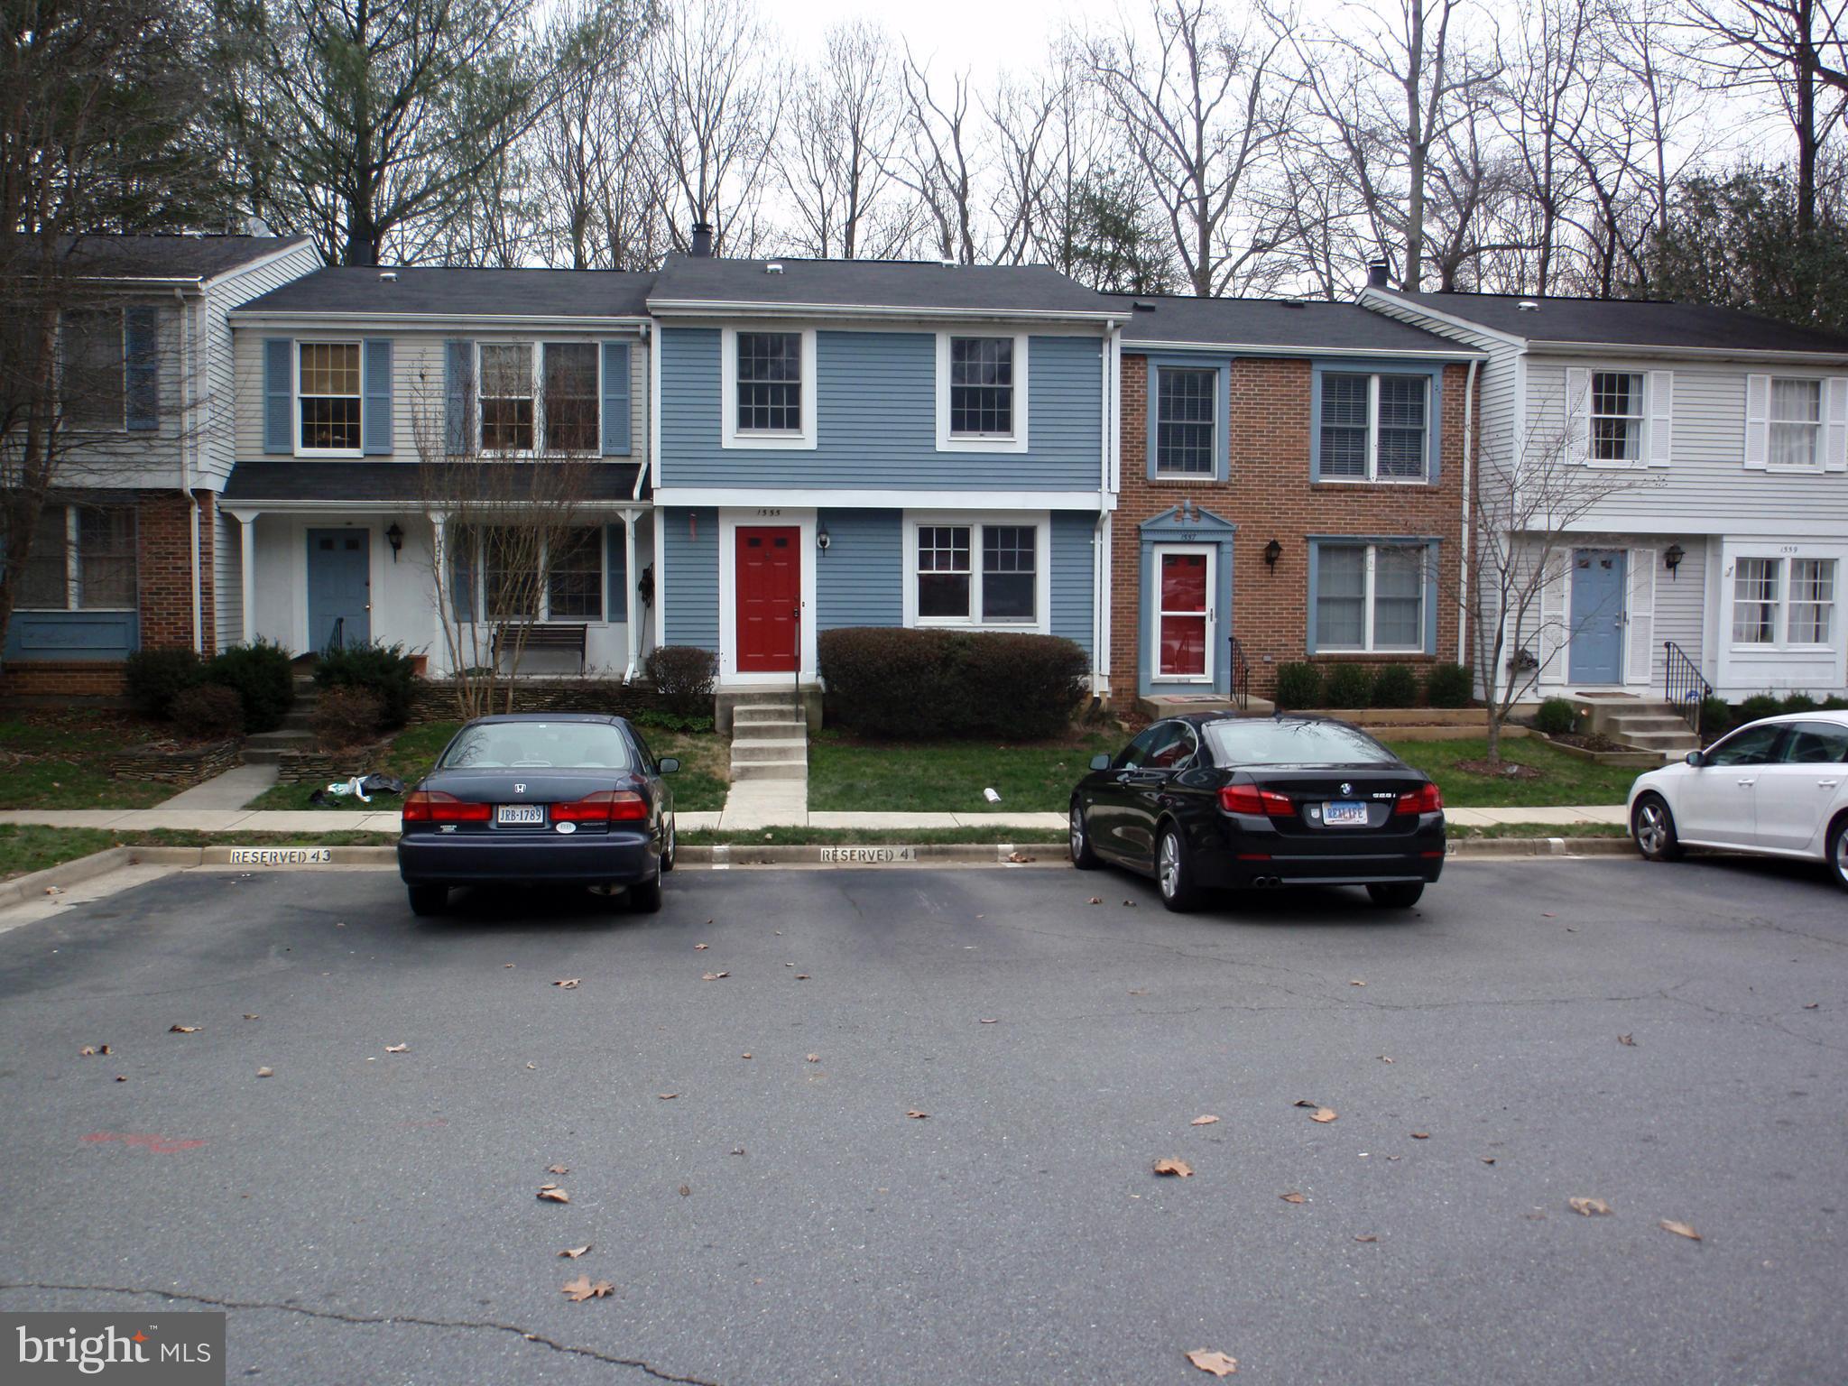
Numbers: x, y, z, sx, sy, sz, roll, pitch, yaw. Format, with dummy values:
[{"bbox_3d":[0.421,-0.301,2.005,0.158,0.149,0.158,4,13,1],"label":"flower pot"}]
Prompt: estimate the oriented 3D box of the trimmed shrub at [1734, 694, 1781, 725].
[{"bbox_3d":[11.786,0.255,21.100,0.600,0.488,0.620,0,3,-6],"label":"trimmed shrub"}]

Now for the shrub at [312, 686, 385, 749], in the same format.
[{"bbox_3d":[-6.735,0.279,17.500,0.800,0.720,0.780,0,4,-5],"label":"shrub"}]

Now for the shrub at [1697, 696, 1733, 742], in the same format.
[{"bbox_3d":[11.009,0.352,20.800,0.520,0.600,0.550,0,4,-5],"label":"shrub"}]

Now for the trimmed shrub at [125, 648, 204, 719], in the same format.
[{"bbox_3d":[-9.780,-0.126,19.350,1.000,0.906,1.000,0,3,-6],"label":"trimmed shrub"}]

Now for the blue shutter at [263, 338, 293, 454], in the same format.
[{"bbox_3d":[-8.902,-4.093,20.620,0.390,1.590,0.050,0,4,-6],"label":"blue shutter"}]

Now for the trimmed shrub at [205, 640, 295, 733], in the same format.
[{"bbox_3d":[-8.705,-0.065,19.300,1.170,1.200,1.150,0,4,-6],"label":"trimmed shrub"}]

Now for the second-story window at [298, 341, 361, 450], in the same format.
[{"bbox_3d":[-8.177,-4.079,20.600,0.825,1.510,0.120,0,4,-5],"label":"second-story window"}]

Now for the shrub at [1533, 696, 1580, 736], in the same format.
[{"bbox_3d":[8.893,0.325,21.050,0.580,0.508,0.600,0,3,-6],"label":"shrub"}]

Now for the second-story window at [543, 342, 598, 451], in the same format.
[{"bbox_3d":[-4.971,-4.178,21.050,0.760,1.530,0.090,0,4,-6],"label":"second-story window"}]

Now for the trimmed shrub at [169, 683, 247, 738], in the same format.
[{"bbox_3d":[-8.832,0.240,18.400,0.950,0.720,0.900,0,4,-6],"label":"trimmed shrub"}]

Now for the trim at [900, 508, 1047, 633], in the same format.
[{"bbox_3d":[0.729,-1.681,20.850,2.110,1.720,0.060,0,4,-6],"label":"trim"}]

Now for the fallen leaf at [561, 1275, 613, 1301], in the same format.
[{"bbox_3d":[-0.871,1.536,3.860,0.135,0.022,0.125,0,-1,-6],"label":"fallen leaf"}]

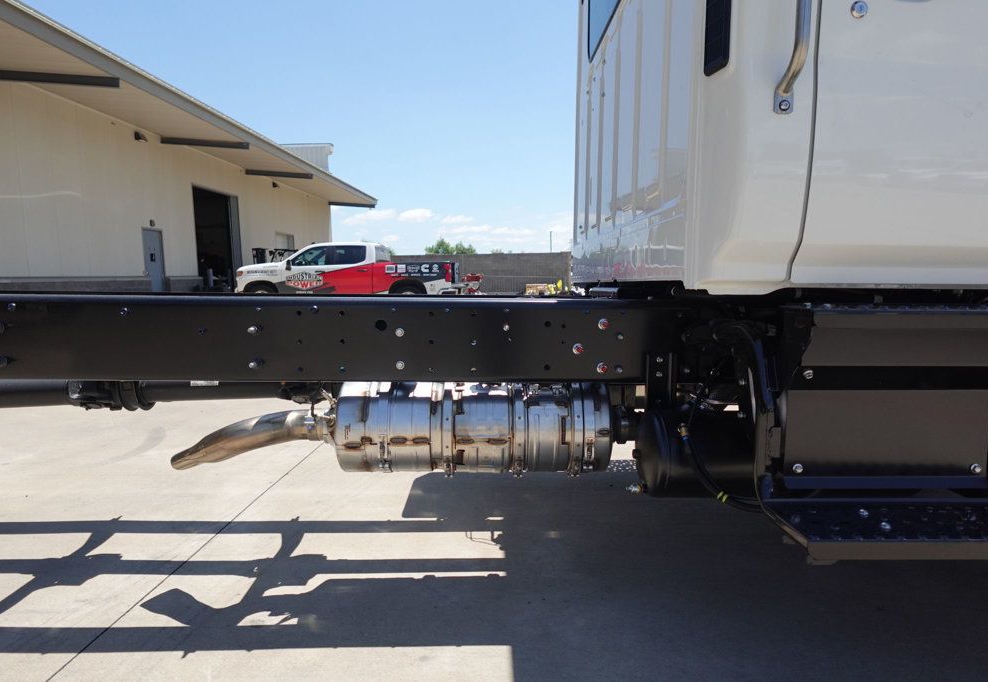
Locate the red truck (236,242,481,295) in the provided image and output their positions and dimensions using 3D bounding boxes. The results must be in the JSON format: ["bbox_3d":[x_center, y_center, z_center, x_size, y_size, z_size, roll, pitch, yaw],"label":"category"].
[{"bbox_3d":[-3.713,-1.653,15.147,6.080,1.920,2.080,0,7,3],"label":"red truck"}]

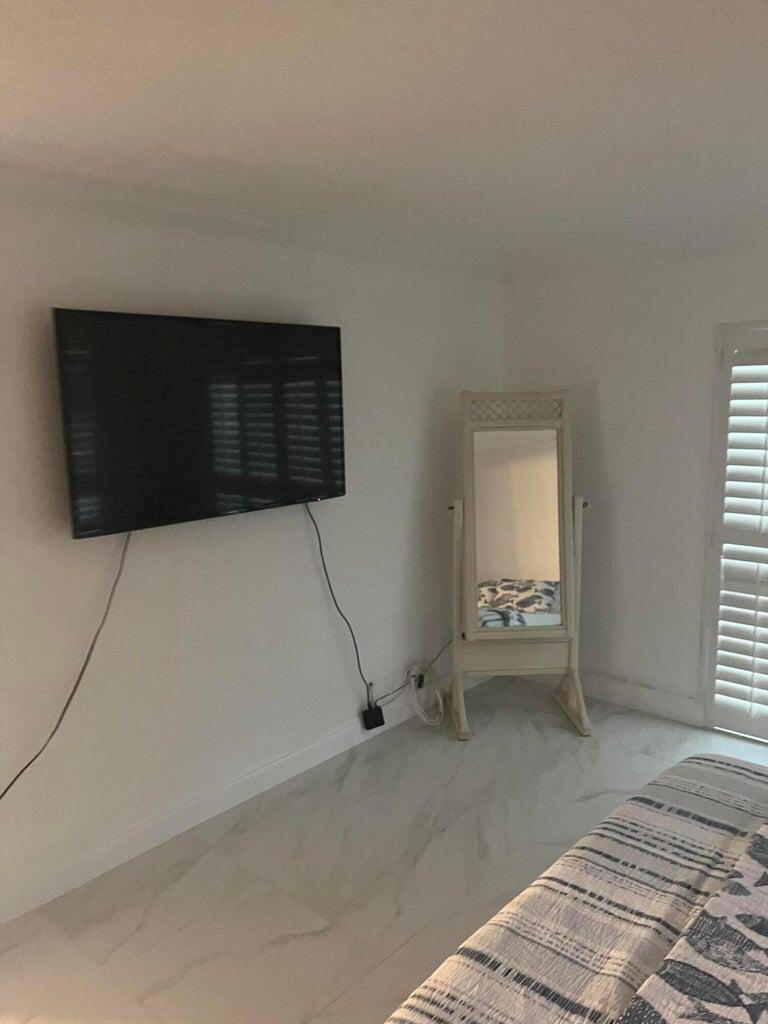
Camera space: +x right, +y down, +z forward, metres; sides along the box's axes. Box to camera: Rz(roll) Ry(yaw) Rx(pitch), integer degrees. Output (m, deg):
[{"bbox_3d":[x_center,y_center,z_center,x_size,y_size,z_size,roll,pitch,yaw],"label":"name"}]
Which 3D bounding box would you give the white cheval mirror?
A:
[{"bbox_3d":[0.674,0.242,3.919,0.671,1.692,0.527,-2,9,-3],"label":"white cheval mirror"}]

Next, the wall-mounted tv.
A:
[{"bbox_3d":[-0.626,-0.359,2.957,0.060,0.733,1.269,6,12,42],"label":"wall-mounted tv"}]

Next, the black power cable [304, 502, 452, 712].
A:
[{"bbox_3d":[0.024,0.422,3.800,0.060,1.075,1.042,6,12,42],"label":"black power cable"}]

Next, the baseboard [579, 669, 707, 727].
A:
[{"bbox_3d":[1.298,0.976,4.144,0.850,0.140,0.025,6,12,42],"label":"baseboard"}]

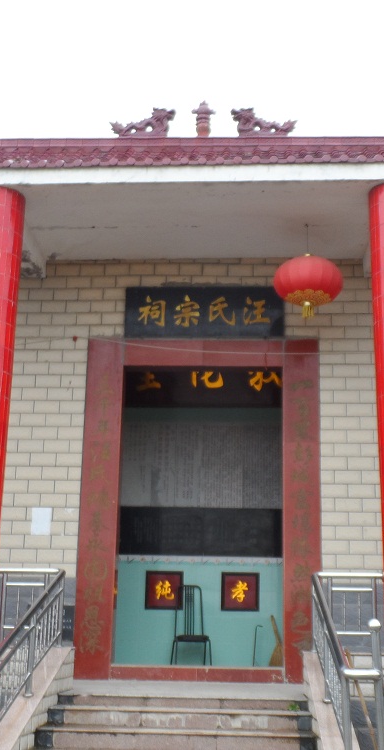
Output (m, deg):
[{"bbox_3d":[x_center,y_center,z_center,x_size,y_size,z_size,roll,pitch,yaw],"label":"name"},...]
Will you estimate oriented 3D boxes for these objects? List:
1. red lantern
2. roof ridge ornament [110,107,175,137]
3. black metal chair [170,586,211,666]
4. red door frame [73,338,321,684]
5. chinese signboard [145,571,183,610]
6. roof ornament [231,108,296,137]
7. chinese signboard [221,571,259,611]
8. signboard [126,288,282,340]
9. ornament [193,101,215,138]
[{"bbox_3d":[1.191,-0.912,9.435,0.706,0.695,0.706,0,-15,3],"label":"red lantern"},{"bbox_3d":[-0.492,-2.520,9.224,0.647,0.298,0.180,0,-14,3],"label":"roof ridge ornament"},{"bbox_3d":[0.020,2.903,10.539,0.450,1.012,0.470,0,-15,3],"label":"black metal chair"},{"bbox_3d":[0.100,1.342,9.537,2.470,3.515,0.220,0,-14,3],"label":"red door frame"},{"bbox_3d":[-0.329,2.527,10.843,0.447,0.445,0.040,0,-14,3],"label":"chinese signboard"},{"bbox_3d":[0.712,-2.496,9.154,0.642,0.285,0.180,0,-14,3],"label":"roof ornament"},{"bbox_3d":[0.577,2.577,10.974,0.450,0.443,0.040,0,-15,3],"label":"chinese signboard"},{"bbox_3d":[0.133,-0.674,9.937,1.716,0.575,0.060,0,-14,3],"label":"signboard"},{"bbox_3d":[0.117,-2.543,9.197,0.224,0.375,0.220,0,-14,3],"label":"ornament"}]

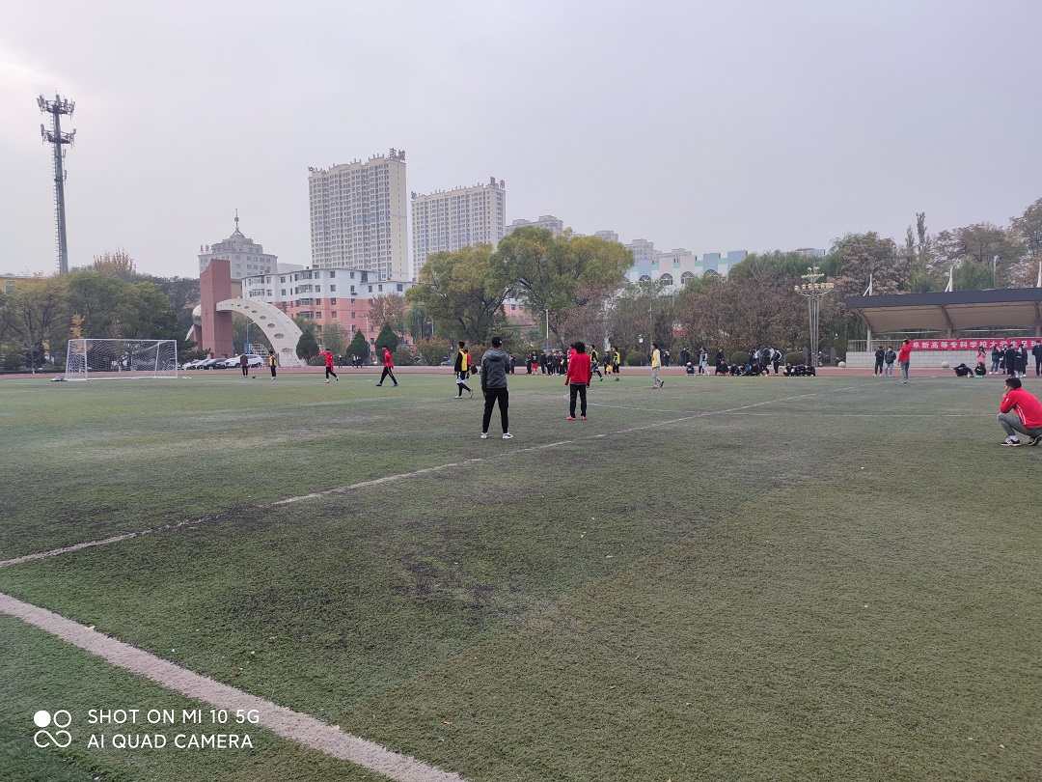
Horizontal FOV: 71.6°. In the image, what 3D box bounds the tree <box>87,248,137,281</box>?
[{"bbox_3d":[-58.673,-11.894,104.447,7.200,16.925,7.000,-1,3,0],"label":"tree"}]

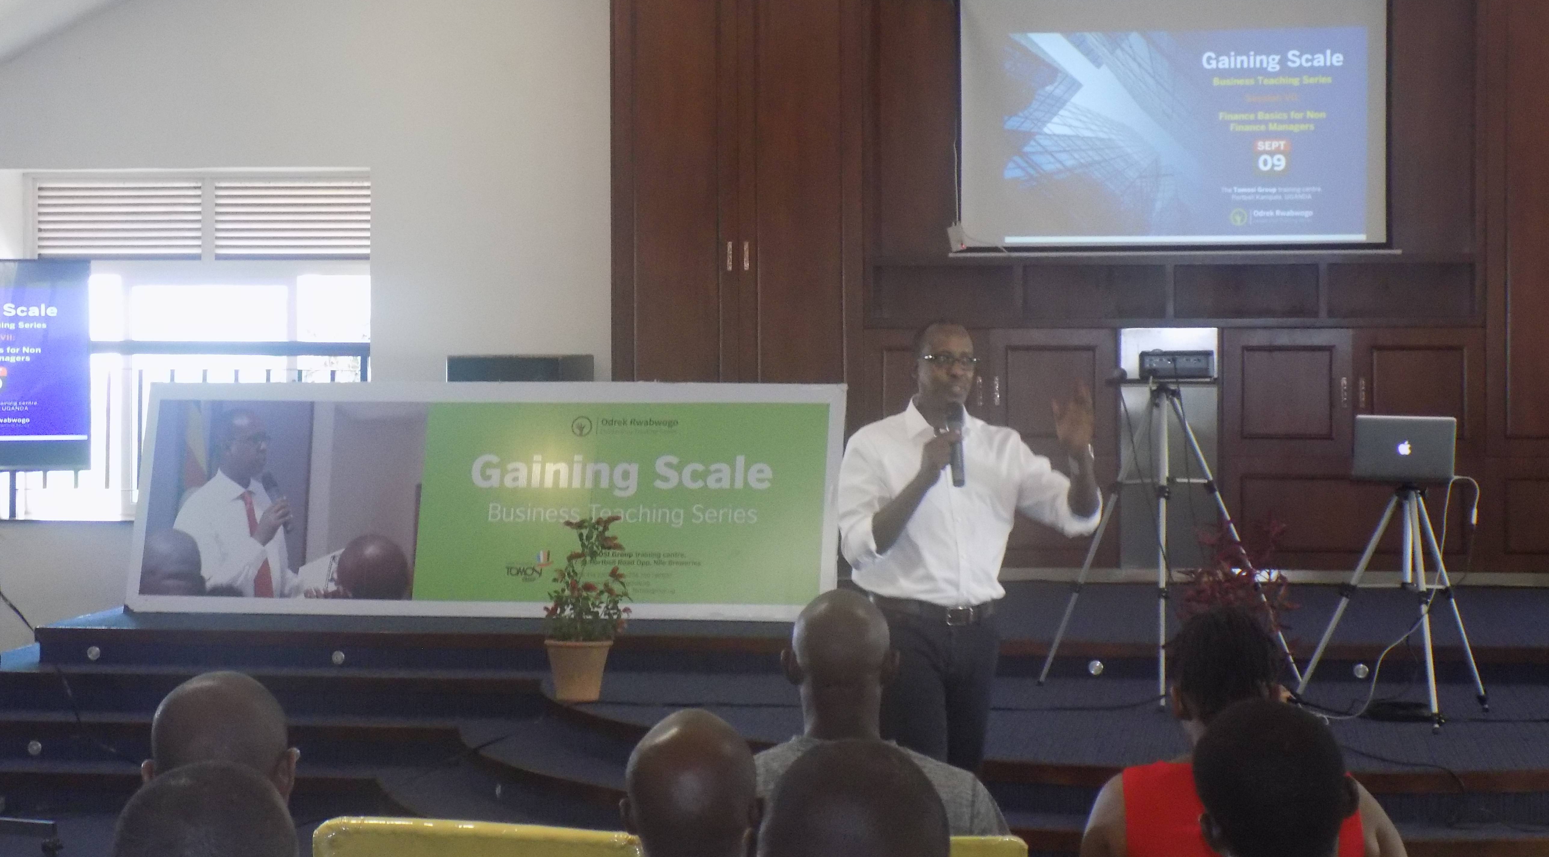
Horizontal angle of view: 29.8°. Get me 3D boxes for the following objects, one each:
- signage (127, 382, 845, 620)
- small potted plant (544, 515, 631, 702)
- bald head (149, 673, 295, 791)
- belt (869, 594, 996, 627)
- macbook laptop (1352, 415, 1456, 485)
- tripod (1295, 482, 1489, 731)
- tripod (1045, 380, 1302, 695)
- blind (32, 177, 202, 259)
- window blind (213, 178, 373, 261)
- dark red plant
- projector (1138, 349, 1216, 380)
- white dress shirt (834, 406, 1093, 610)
[{"bbox_3d":[-1.209,0.294,12.020,3.000,1.000,0.050,0,-16,10],"label":"signage"},{"bbox_3d":[-0.654,0.630,10.170,0.310,0.650,0.300,0,1,8],"label":"small potted plant"},{"bbox_3d":[-0.645,0.400,3.420,0.168,0.235,0.205,-2,1,10],"label":"bald head"},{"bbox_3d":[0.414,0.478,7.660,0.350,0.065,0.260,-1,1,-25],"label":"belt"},{"bbox_3d":[2.140,0.071,9.860,0.332,0.232,0.290,0,1,7],"label":"macbook laptop"},{"bbox_3d":[2.100,0.583,9.720,0.700,0.790,0.640,0,1,0],"label":"tripod"},{"bbox_3d":[1.392,0.388,10.250,0.970,1.120,0.820,0,1,9],"label":"tripod"},{"bbox_3d":[-3.567,-1.137,15.800,0.950,0.430,0.060,0,1,8],"label":"blind"},{"bbox_3d":[-2.435,-1.064,14.800,0.860,0.420,0.050,0,1,8],"label":"window blind"},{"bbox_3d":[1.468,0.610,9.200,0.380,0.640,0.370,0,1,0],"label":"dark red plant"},{"bbox_3d":[1.431,-0.224,10.330,0.270,0.090,0.220,0,6,8],"label":"projector"},{"bbox_3d":[0.499,0.192,7.620,0.660,0.560,0.360,0,1,-20],"label":"white dress shirt"}]

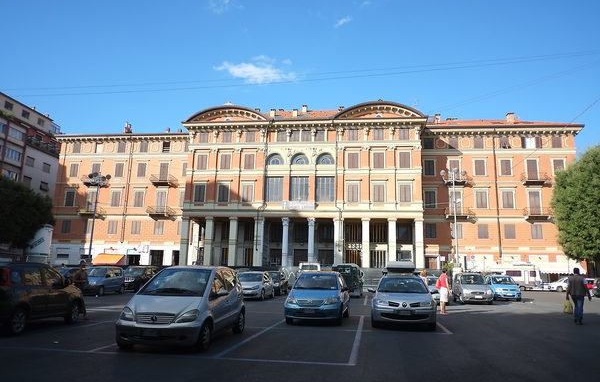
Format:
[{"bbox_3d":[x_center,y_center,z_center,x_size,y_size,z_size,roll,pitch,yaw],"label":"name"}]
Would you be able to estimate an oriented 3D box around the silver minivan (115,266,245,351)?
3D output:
[{"bbox_3d":[-2.359,2.415,9.680,1.740,1.580,3.600,0,-11,8],"label":"silver minivan"}]

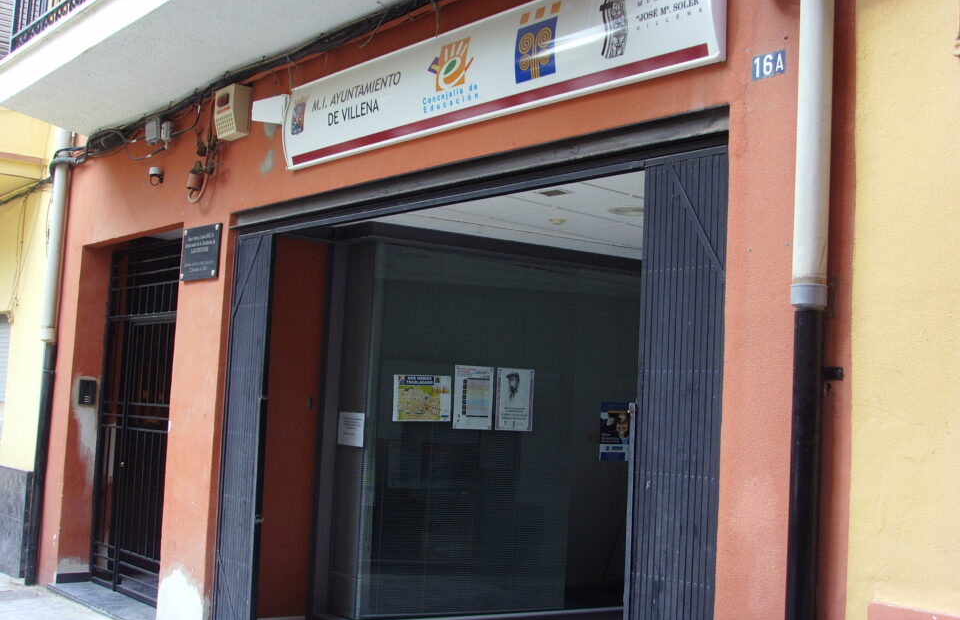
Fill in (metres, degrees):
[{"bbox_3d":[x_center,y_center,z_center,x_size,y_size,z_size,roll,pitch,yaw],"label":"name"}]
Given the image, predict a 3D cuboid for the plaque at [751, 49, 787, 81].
[{"bbox_3d":[1.042,-0.882,3.897,0.010,0.086,0.140,7,-7,-40],"label":"plaque"}]

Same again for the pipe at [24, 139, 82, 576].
[{"bbox_3d":[-3.600,0.330,9.035,0.130,3.850,0.120,7,-7,-40],"label":"pipe"}]

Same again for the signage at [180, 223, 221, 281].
[{"bbox_3d":[-1.857,-0.380,7.213,0.022,0.357,0.543,7,-7,-40],"label":"signage"}]

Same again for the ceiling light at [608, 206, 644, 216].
[{"bbox_3d":[0.856,-0.570,6.167,0.240,0.050,0.240,3,-5,0],"label":"ceiling light"}]

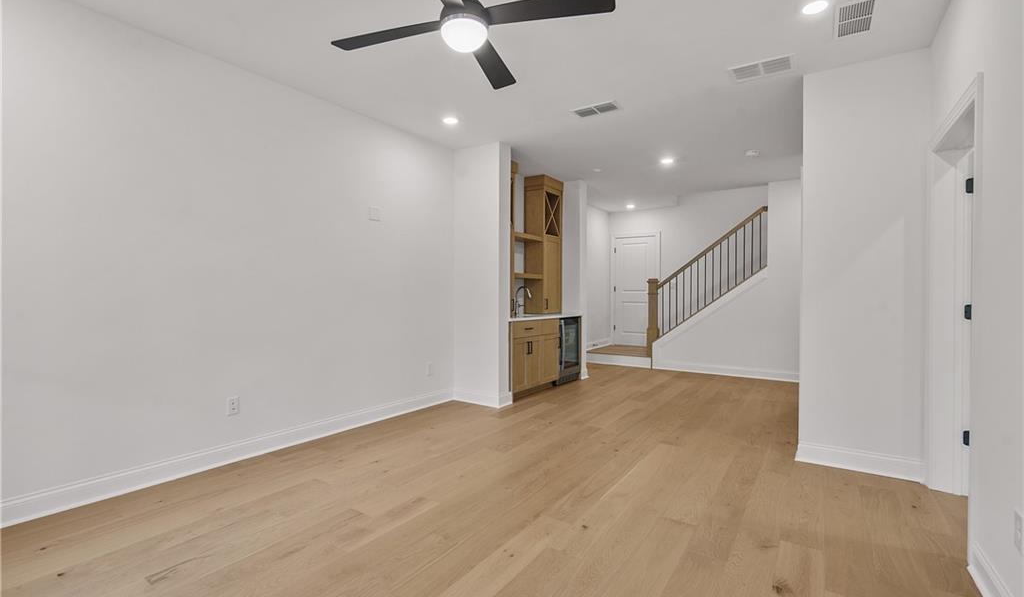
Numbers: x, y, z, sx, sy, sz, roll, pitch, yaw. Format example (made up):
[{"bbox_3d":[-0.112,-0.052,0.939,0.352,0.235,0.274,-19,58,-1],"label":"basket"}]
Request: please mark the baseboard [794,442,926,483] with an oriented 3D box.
[{"bbox_3d":[2.304,1.092,3.064,0.673,0.142,0.025,1,1,35],"label":"baseboard"}]

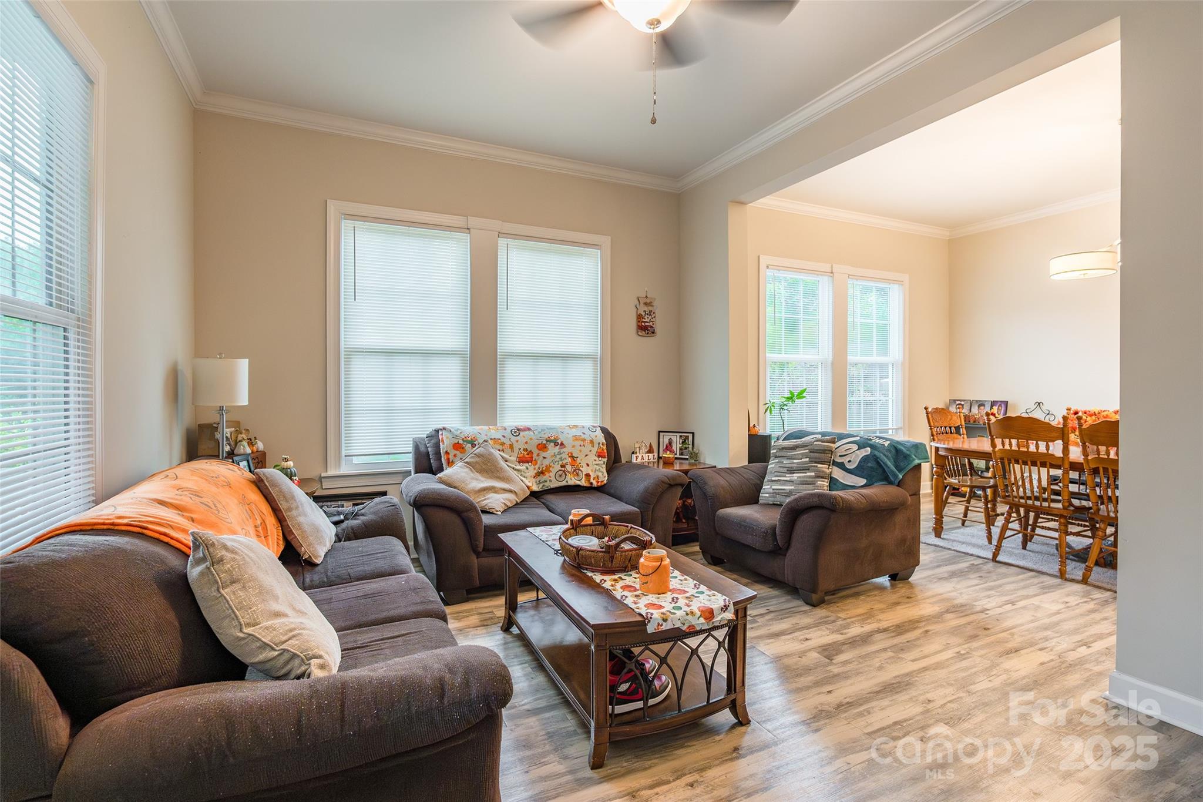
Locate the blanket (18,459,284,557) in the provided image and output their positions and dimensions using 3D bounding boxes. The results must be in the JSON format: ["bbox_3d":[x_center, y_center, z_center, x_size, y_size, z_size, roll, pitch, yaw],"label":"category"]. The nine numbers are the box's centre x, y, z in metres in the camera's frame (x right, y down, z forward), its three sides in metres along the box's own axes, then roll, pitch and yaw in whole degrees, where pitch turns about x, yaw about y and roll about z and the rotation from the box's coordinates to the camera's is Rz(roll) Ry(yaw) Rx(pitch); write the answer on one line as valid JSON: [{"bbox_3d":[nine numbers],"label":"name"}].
[{"bbox_3d":[-1.247,0.421,1.556,0.492,0.384,0.936,-1,1,-25],"label":"blanket"}]

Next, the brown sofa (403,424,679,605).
[{"bbox_3d":[-0.393,0.662,3.701,1.836,0.960,0.948,-1,1,-25],"label":"brown sofa"}]

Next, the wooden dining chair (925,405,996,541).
[{"bbox_3d":[3.216,0.592,4.580,0.492,1.062,0.612,-1,1,-25],"label":"wooden dining chair"}]

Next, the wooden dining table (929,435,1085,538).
[{"bbox_3d":[3.512,0.753,3.807,1.176,0.763,2.220,-1,1,-25],"label":"wooden dining table"}]

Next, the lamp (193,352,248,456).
[{"bbox_3d":[-2.151,0.120,3.024,0.258,0.775,0.258,-1,1,-25],"label":"lamp"}]

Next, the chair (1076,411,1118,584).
[{"bbox_3d":[3.312,0.613,3.248,0.594,1.062,0.492,-1,1,-25],"label":"chair"}]

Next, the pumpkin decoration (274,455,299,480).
[{"bbox_3d":[-1.952,0.432,3.320,0.138,0.166,0.126,-1,1,-25],"label":"pumpkin decoration"}]

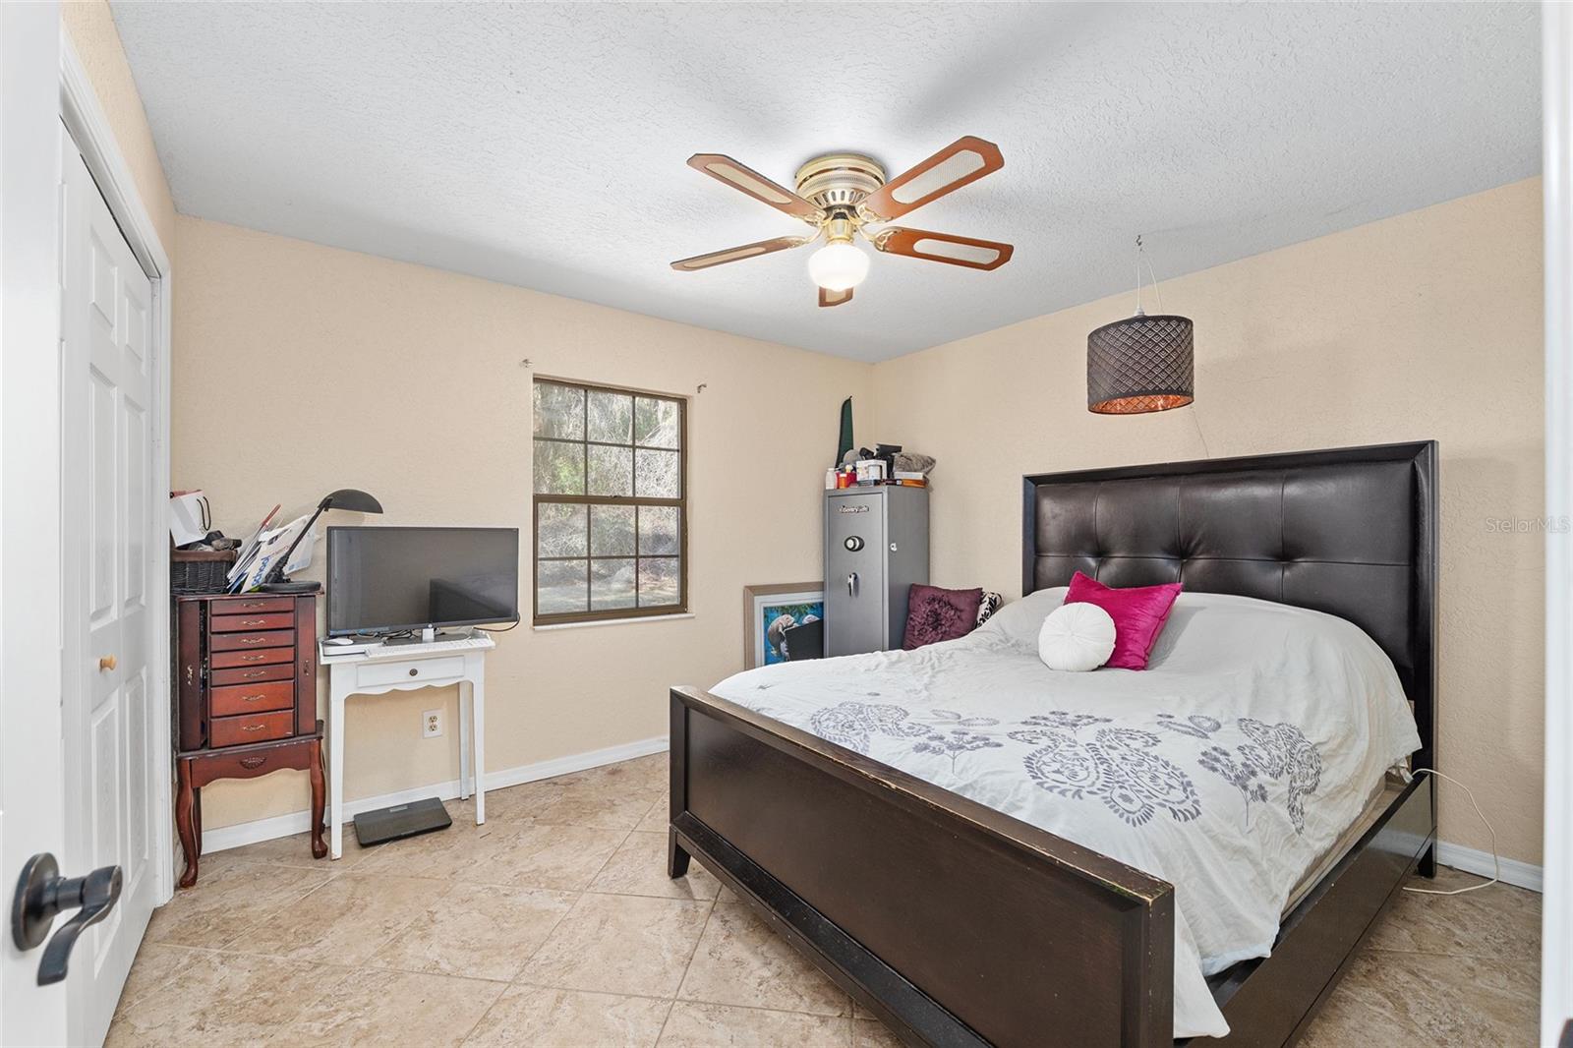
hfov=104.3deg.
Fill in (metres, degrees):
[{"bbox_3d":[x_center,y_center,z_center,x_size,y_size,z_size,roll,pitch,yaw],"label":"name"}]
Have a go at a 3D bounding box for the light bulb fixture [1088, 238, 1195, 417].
[{"bbox_3d":[1.416,-0.800,2.450,0.375,0.720,0.375,0,0,-36],"label":"light bulb fixture"}]

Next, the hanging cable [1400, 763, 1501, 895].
[{"bbox_3d":[2.357,1.089,2.162,0.340,0.380,0.200,0,0,-36],"label":"hanging cable"}]

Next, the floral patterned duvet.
[{"bbox_3d":[0.975,0.609,2.219,2.070,0.620,1.630,0,0,-36],"label":"floral patterned duvet"}]

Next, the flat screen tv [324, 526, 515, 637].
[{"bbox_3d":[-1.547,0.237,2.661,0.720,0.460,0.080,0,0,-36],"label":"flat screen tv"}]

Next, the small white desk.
[{"bbox_3d":[-1.594,0.889,2.589,0.590,0.780,0.340,0,0,-36],"label":"small white desk"}]

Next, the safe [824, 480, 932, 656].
[{"bbox_3d":[0.591,0.531,4.002,0.445,1.495,0.545,0,0,-41],"label":"safe"}]

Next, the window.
[{"bbox_3d":[-0.931,-0.110,3.325,0.870,1.250,0.100,0,0,-36],"label":"window"}]

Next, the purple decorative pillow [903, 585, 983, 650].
[{"bbox_3d":[0.889,0.549,3.520,0.430,0.410,0.150,0,-14,30],"label":"purple decorative pillow"}]

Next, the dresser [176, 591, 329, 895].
[{"bbox_3d":[-2.024,0.769,2.347,0.430,1.020,0.290,0,0,-36],"label":"dresser"}]

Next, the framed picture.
[{"bbox_3d":[0.047,0.809,3.920,0.740,0.840,0.040,0,-2,-36],"label":"framed picture"}]

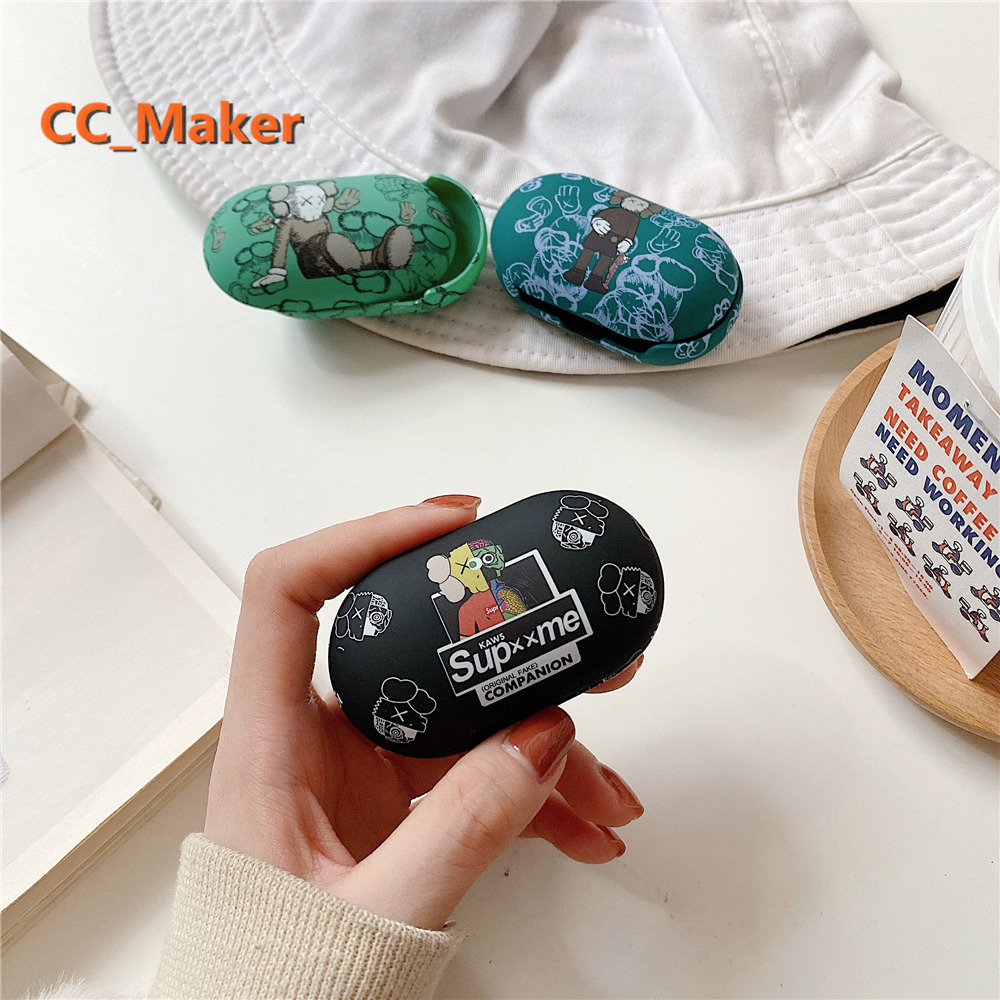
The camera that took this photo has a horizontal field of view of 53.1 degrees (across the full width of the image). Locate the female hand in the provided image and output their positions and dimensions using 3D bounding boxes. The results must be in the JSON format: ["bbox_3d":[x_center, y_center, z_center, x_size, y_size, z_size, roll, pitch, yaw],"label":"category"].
[{"bbox_3d":[-0.015,0.052,0.231,0.104,0.098,0.095,0,66,0],"label":"female hand"}]

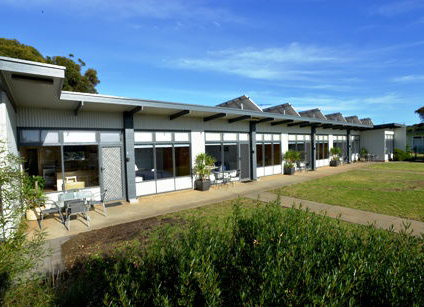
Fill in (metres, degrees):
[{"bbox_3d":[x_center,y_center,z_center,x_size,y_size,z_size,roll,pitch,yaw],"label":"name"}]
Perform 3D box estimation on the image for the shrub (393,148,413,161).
[{"bbox_3d":[19.179,0.132,21.920,1.350,1.250,1.700,-3,2,-38],"label":"shrub"}]

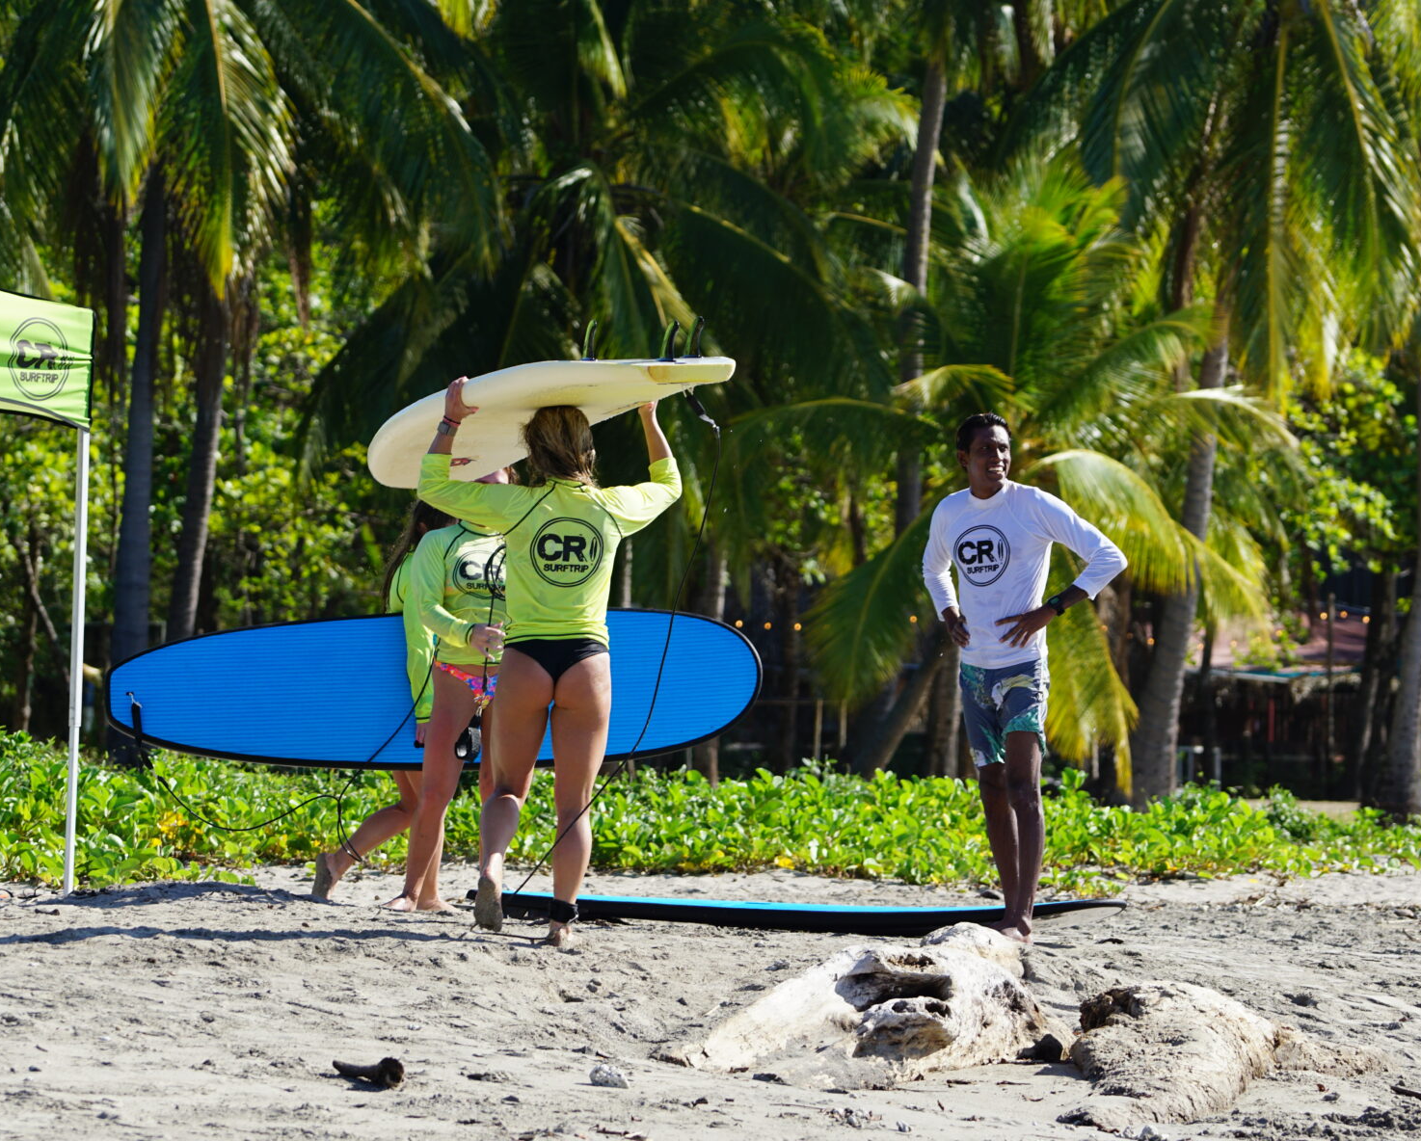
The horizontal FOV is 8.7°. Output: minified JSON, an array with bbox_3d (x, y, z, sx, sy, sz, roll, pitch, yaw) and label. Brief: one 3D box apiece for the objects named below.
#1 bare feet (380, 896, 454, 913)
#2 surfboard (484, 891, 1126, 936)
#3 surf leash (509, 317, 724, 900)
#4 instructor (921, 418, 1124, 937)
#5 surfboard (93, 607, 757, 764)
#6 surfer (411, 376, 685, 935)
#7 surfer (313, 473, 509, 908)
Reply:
[{"bbox_3d":[-1.014,1.146,32.200,0.260,0.080,0.220,0,1,0],"label":"bare feet"},{"bbox_3d":[0.317,1.155,31.300,2.380,0.160,0.570,1,1,27],"label":"surfboard"},{"bbox_3d":[-0.297,0.144,29.600,0.690,1.800,0.550,0,1,0],"label":"surf leash"},{"bbox_3d":[0.999,0.349,30.200,0.620,1.710,0.400,1,1,25],"label":"instructor"},{"bbox_3d":[-0.996,0.423,33.450,2.380,0.575,0.160,-2,-8,8],"label":"surfboard"},{"bbox_3d":[-0.521,0.294,29.900,0.820,1.820,0.550,0,1,-6],"label":"surfer"},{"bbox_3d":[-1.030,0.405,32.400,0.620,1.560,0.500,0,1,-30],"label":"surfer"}]

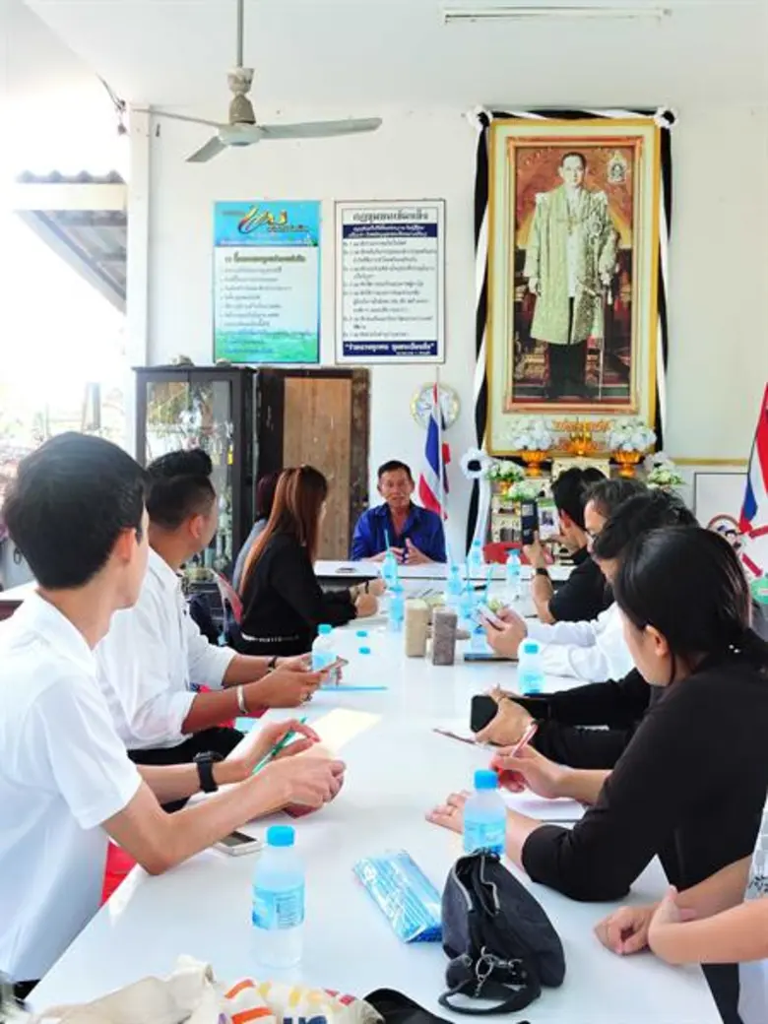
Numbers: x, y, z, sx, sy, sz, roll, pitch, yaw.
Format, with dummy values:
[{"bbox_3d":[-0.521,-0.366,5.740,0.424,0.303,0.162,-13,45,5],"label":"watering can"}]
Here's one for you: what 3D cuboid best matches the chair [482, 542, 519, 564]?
[{"bbox_3d":[0.644,0.575,6.445,0.450,0.829,0.480,1,3,5],"label":"chair"}]

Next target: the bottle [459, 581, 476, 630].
[{"bbox_3d":[0.257,0.291,4.097,0.059,0.143,0.059,0,3,0],"label":"bottle"}]

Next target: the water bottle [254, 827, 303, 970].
[{"bbox_3d":[-0.123,0.445,1.548,0.059,0.157,0.059,0,3,0],"label":"water bottle"}]

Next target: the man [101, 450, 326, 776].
[{"bbox_3d":[-0.409,0.520,3.038,0.610,1.320,0.480,0,3,0],"label":"man"}]

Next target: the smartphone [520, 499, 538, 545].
[{"bbox_3d":[0.475,0.034,4.350,0.074,0.150,0.010,-1,3,-27],"label":"smartphone"}]

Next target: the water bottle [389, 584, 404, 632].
[{"bbox_3d":[0.038,0.293,4.067,0.059,0.143,0.059,0,3,0],"label":"water bottle"}]

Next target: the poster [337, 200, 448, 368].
[{"bbox_3d":[0.034,-1.258,7.290,0.603,0.888,0.020,1,3,5],"label":"poster"}]

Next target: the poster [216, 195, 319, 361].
[{"bbox_3d":[-0.646,-1.267,7.347,0.590,0.885,0.020,1,3,5],"label":"poster"}]

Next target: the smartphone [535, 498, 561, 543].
[{"bbox_3d":[0.530,0.029,4.280,0.075,0.146,0.012,-6,3,-15],"label":"smartphone"}]

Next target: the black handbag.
[{"bbox_3d":[0.129,0.432,1.437,0.122,0.114,0.205,0,3,1],"label":"black handbag"}]

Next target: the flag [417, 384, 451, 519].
[{"bbox_3d":[0.286,-0.341,7.500,0.190,0.770,0.140,0,3,3],"label":"flag"}]

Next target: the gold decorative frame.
[{"bbox_3d":[1.009,-1.198,7.122,0.901,1.774,0.060,1,3,5],"label":"gold decorative frame"}]

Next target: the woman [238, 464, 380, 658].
[{"bbox_3d":[-0.258,0.471,4.536,0.530,1.247,0.450,0,3,-7],"label":"woman"}]

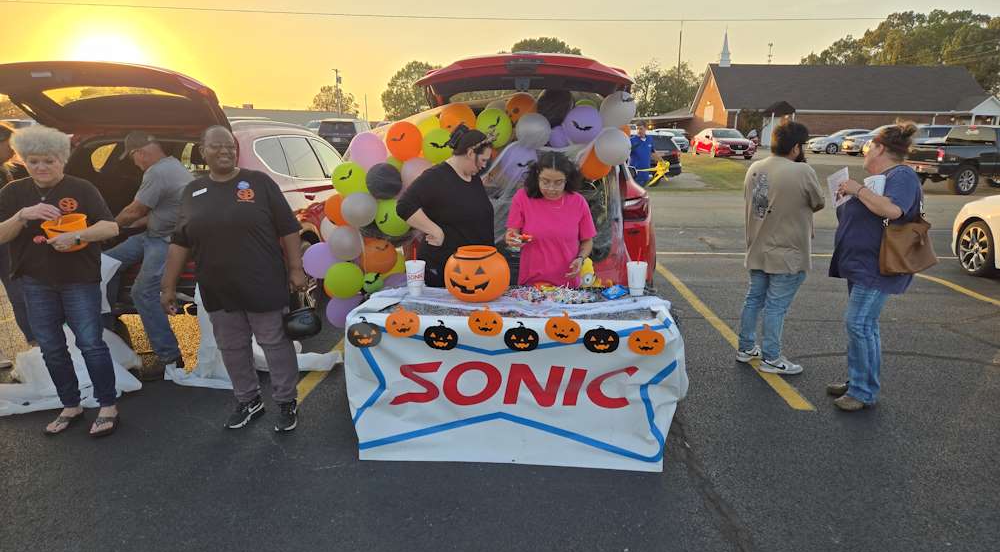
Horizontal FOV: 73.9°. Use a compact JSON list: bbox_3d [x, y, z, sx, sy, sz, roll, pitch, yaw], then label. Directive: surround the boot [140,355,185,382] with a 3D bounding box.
[{"bbox_3d":[-2.193,0.606,4.367,0.290,0.130,0.110,-3,13,-17],"label":"boot"}]

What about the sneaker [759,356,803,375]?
[{"bbox_3d":[1.913,0.617,4.532,0.298,0.115,0.110,1,12,5],"label":"sneaker"}]

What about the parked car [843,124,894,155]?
[{"bbox_3d":[22.041,-7.620,37.500,4.650,1.680,1.850,-1,13,-8],"label":"parked car"}]

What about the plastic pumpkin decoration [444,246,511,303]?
[{"bbox_3d":[-0.118,0.003,3.491,0.345,0.265,0.345,0,12,0],"label":"plastic pumpkin decoration"}]

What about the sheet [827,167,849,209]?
[{"bbox_3d":[1.988,-0.517,3.880,0.140,0.216,0.010,-31,30,-3],"label":"sheet"}]

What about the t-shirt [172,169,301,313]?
[{"bbox_3d":[-1.414,-0.188,3.620,0.660,0.800,0.380,-1,13,-7],"label":"t-shirt"}]

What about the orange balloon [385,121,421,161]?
[{"bbox_3d":[-0.646,-0.901,4.450,0.250,0.270,0.250,0,13,0],"label":"orange balloon"}]

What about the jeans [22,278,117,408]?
[{"bbox_3d":[-2.346,0.320,3.655,0.410,0.860,0.290,1,13,2],"label":"jeans"}]

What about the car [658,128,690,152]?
[{"bbox_3d":[10.745,-8.662,42.621,1.870,1.650,4.600,-1,13,-6],"label":"car"}]

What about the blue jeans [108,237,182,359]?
[{"bbox_3d":[-2.364,0.127,4.356,0.520,0.870,0.420,0,13,-3],"label":"blue jeans"}]

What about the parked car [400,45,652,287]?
[{"bbox_3d":[0.352,-0.839,6.717,1.900,2.080,4.750,1,12,4],"label":"parked car"}]

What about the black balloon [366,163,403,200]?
[{"bbox_3d":[-0.834,-0.681,4.800,0.260,0.270,0.260,1,13,0],"label":"black balloon"}]

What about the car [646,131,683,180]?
[{"bbox_3d":[4.891,-4.610,25.091,1.900,1.700,4.700,-1,13,-8],"label":"car"}]

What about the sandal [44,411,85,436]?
[{"bbox_3d":[-2.417,0.788,3.689,0.100,0.075,0.255,3,13,9],"label":"sandal"}]

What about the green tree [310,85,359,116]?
[{"bbox_3d":[-30.231,-30.287,121.362,9.000,9.000,9.000,0,13,0],"label":"green tree"}]

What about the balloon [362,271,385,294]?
[{"bbox_3d":[-0.899,0.046,4.720,0.145,0.150,0.145,1,13,0],"label":"balloon"}]

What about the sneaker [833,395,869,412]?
[{"bbox_3d":[2.084,0.756,3.895,0.265,0.105,0.100,2,12,8],"label":"sneaker"}]

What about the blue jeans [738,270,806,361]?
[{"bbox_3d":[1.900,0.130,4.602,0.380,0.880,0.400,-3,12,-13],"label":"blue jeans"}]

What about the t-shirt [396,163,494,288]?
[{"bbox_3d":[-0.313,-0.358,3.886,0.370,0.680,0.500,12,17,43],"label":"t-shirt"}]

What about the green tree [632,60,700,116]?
[{"bbox_3d":[16.440,-17.334,66.000,7.000,8.200,7.000,0,12,0],"label":"green tree"}]

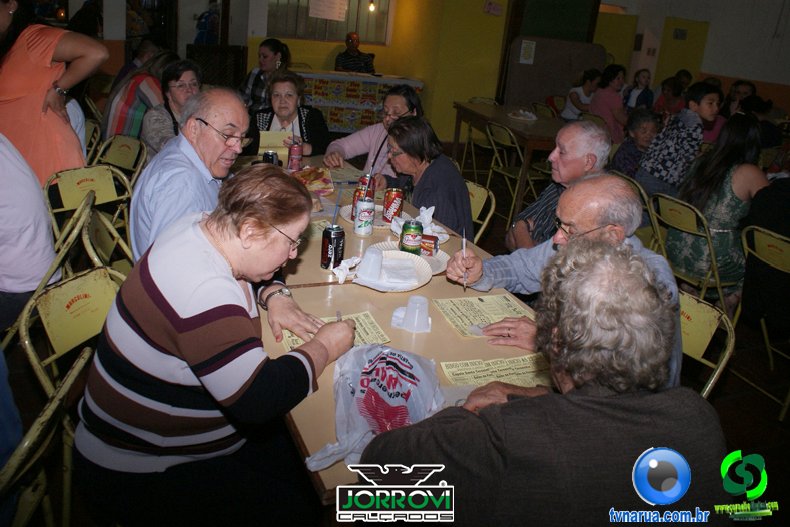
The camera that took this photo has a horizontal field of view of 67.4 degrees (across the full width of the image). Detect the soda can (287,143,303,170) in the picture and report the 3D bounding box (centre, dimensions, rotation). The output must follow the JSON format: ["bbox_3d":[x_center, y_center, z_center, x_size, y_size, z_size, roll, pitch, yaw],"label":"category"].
[{"bbox_3d":[-0.475,-0.508,2.849,0.066,0.122,0.066,7,21,0],"label":"soda can"}]

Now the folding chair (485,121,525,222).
[{"bbox_3d":[1.040,-0.701,4.787,0.480,0.800,0.430,-3,23,-18],"label":"folding chair"}]

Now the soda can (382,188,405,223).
[{"bbox_3d":[-0.004,-0.213,2.200,0.066,0.122,0.066,7,21,0],"label":"soda can"}]

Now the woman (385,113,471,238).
[{"bbox_3d":[0.024,-0.053,2.504,0.630,1.120,0.500,-5,24,-24],"label":"woman"}]

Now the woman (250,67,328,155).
[{"bbox_3d":[-0.563,-0.484,3.407,0.520,1.170,0.650,-1,22,-13],"label":"woman"}]

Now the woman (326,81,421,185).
[{"bbox_3d":[-0.133,-0.343,3.137,0.650,1.170,0.520,-8,25,-29],"label":"woman"}]

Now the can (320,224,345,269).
[{"bbox_3d":[-0.182,-0.047,1.740,0.066,0.122,0.066,4,21,-2],"label":"can"}]

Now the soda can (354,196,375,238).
[{"bbox_3d":[-0.103,-0.160,2.054,0.066,0.122,0.066,6,21,-2],"label":"soda can"}]

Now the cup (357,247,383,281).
[{"bbox_3d":[-0.072,0.000,1.690,0.065,0.073,0.065,12,21,-5],"label":"cup"}]

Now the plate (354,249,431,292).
[{"bbox_3d":[-0.002,0.022,1.726,0.235,0.030,0.240,5,27,-3],"label":"plate"}]

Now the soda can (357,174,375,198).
[{"bbox_3d":[-0.113,-0.293,2.397,0.066,0.122,0.066,6,21,-2],"label":"soda can"}]

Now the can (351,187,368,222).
[{"bbox_3d":[-0.120,-0.213,2.165,0.066,0.122,0.066,6,21,-2],"label":"can"}]

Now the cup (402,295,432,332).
[{"bbox_3d":[0.054,0.119,1.420,0.065,0.073,0.065,5,21,0],"label":"cup"}]

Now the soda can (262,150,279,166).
[{"bbox_3d":[-0.547,-0.427,2.616,0.066,0.122,0.066,6,21,-2],"label":"soda can"}]

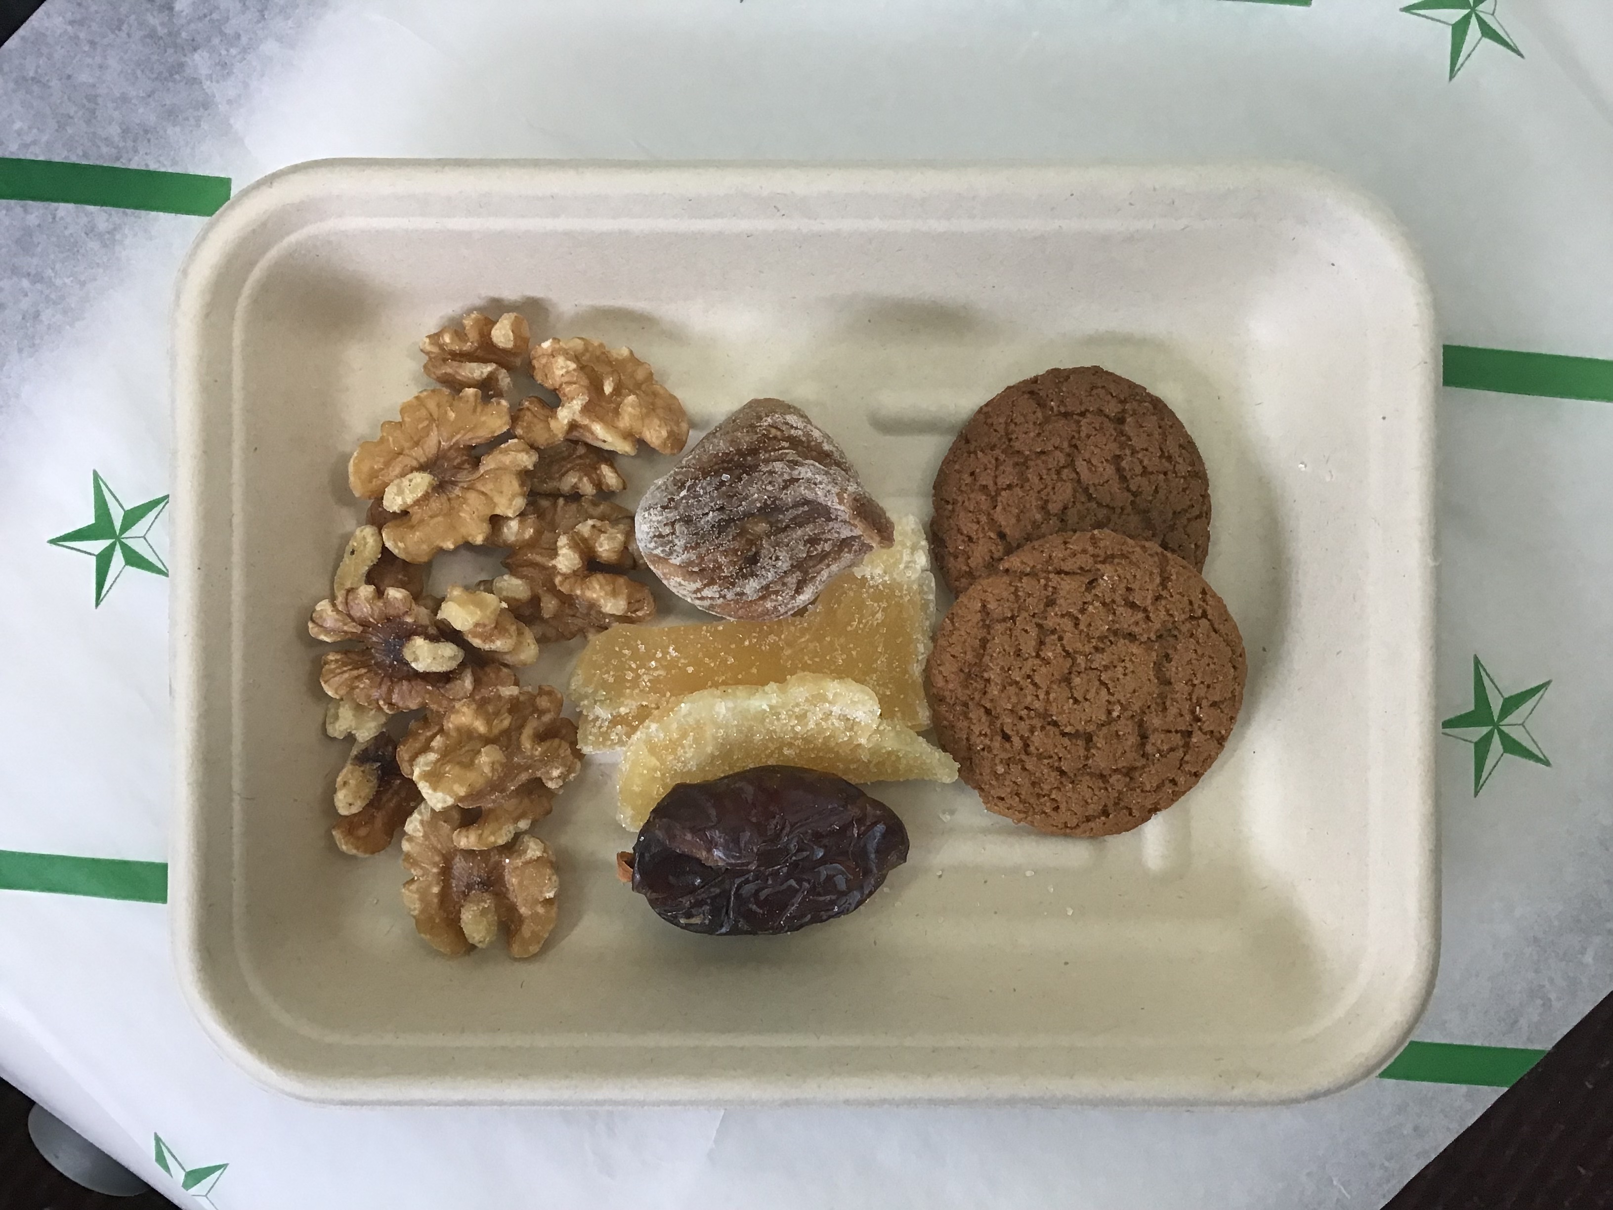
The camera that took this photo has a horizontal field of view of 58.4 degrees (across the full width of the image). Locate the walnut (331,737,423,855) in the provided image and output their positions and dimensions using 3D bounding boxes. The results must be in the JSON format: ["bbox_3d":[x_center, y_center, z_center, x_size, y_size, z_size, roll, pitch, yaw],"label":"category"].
[{"bbox_3d":[-0.072,0.032,0.250,0.022,0.015,0.024,37,89,1],"label":"walnut"}]

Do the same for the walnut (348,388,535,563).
[{"bbox_3d":[-0.059,-0.023,0.243,0.029,0.015,0.026,-37,89,-1],"label":"walnut"}]

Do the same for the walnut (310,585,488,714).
[{"bbox_3d":[-0.069,0.008,0.243,0.029,0.016,0.021,12,89,0],"label":"walnut"}]

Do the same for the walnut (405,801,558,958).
[{"bbox_3d":[-0.056,0.047,0.249,0.027,0.016,0.028,3,89,0],"label":"walnut"}]

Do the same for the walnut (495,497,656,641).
[{"bbox_3d":[-0.040,-0.006,0.249,0.027,0.016,0.025,6,89,0],"label":"walnut"}]

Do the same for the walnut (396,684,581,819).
[{"bbox_3d":[-0.053,0.025,0.242,0.030,0.018,0.022,-7,89,0],"label":"walnut"}]

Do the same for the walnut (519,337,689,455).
[{"bbox_3d":[-0.034,-0.035,0.246,0.030,0.017,0.019,32,89,1],"label":"walnut"}]

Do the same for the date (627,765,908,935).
[{"bbox_3d":[-0.007,0.042,0.246,0.047,0.024,0.028,-5,89,0],"label":"date"}]

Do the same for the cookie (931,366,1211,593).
[{"bbox_3d":[0.046,-0.017,0.253,0.049,0.009,0.049,0,89,0],"label":"cookie"}]

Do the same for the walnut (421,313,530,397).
[{"bbox_3d":[-0.057,-0.043,0.249,0.019,0.015,0.017,-12,89,0],"label":"walnut"}]

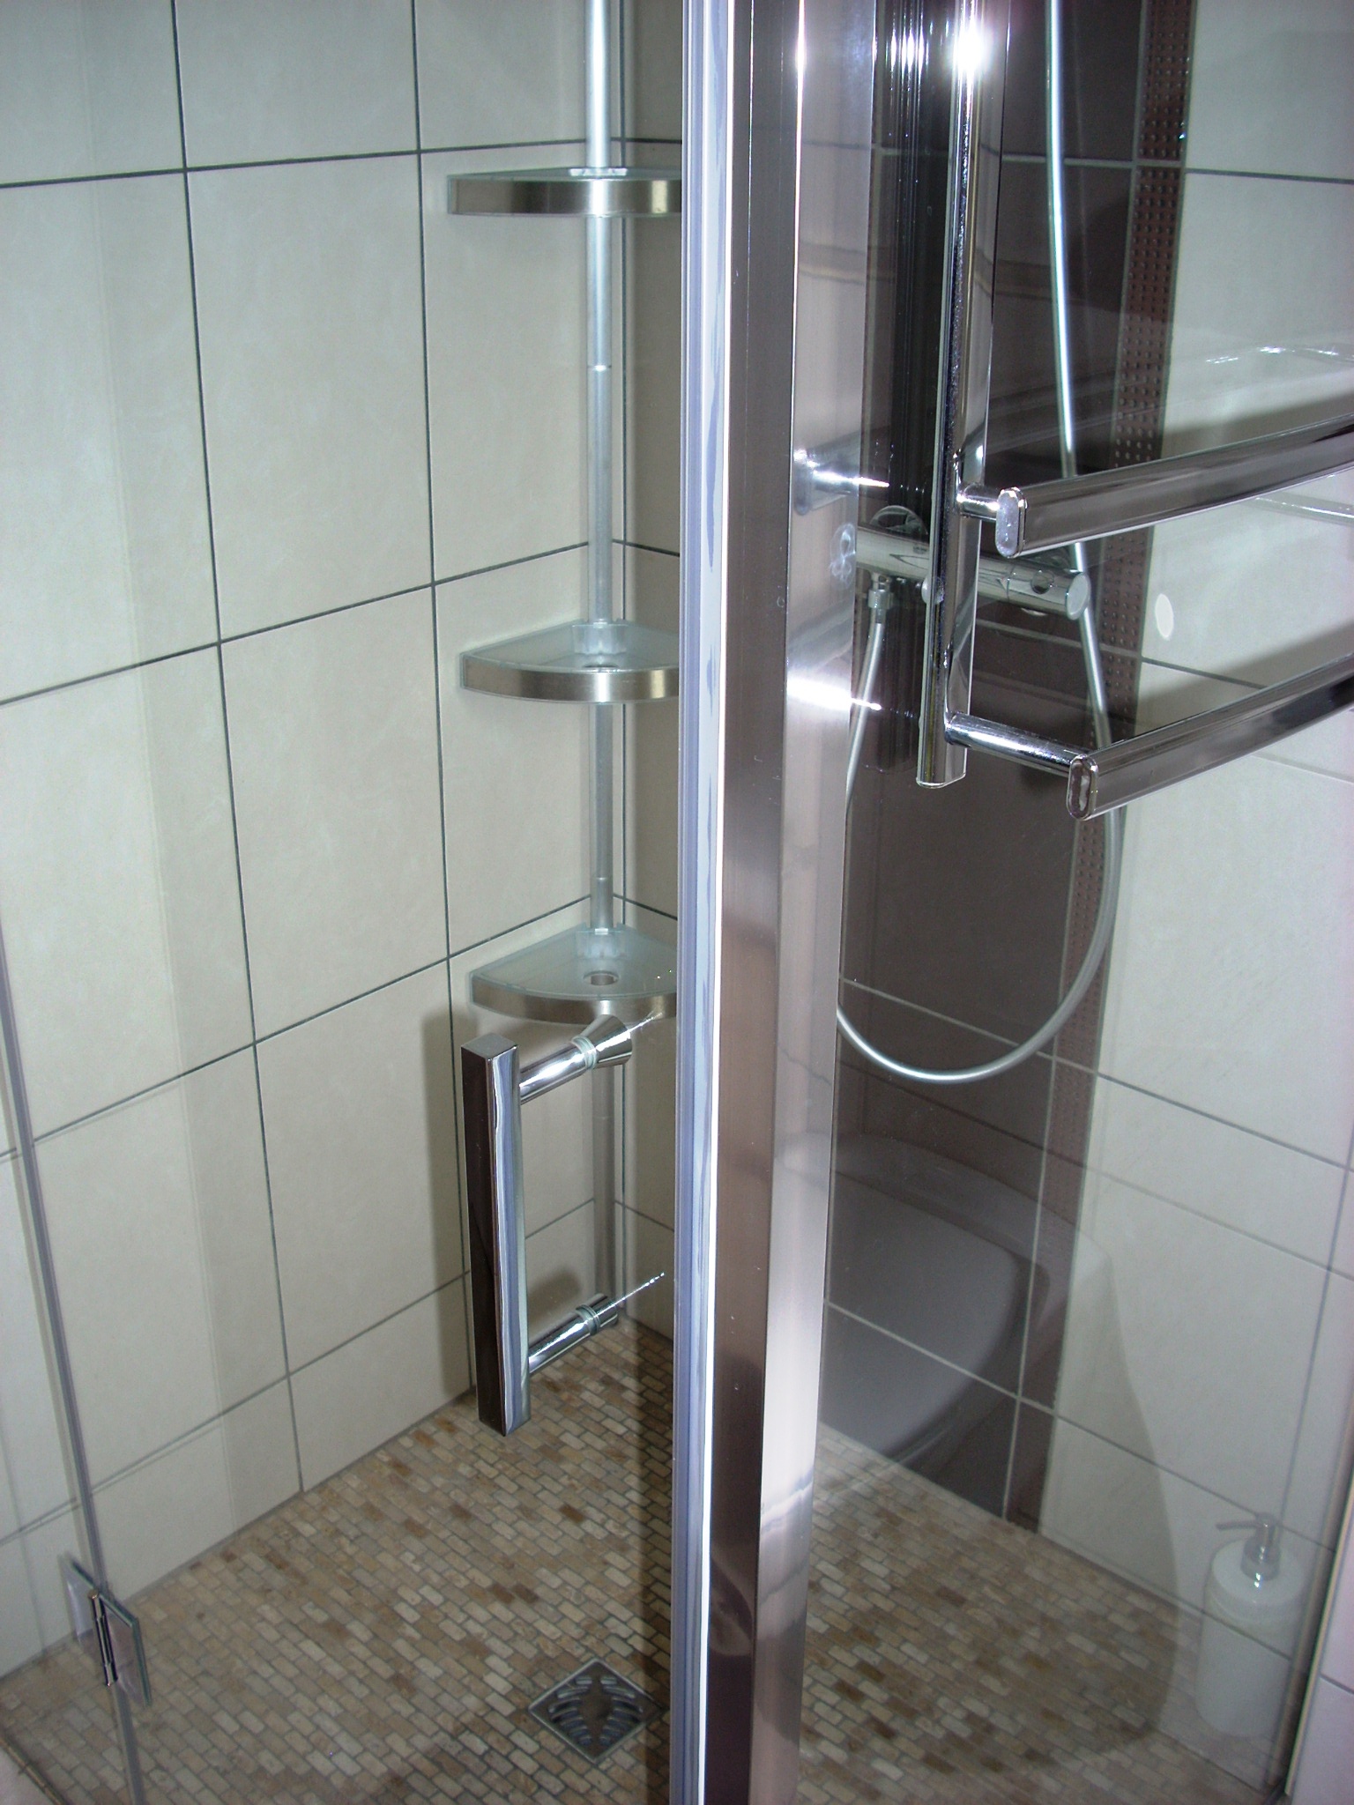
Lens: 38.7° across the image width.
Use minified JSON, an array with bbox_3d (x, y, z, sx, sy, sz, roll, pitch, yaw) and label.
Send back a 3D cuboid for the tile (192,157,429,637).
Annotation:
[{"bbox_3d":[-0.324,-0.455,1.739,0.010,0.400,0.250,20,31,37],"label":"tile"}]

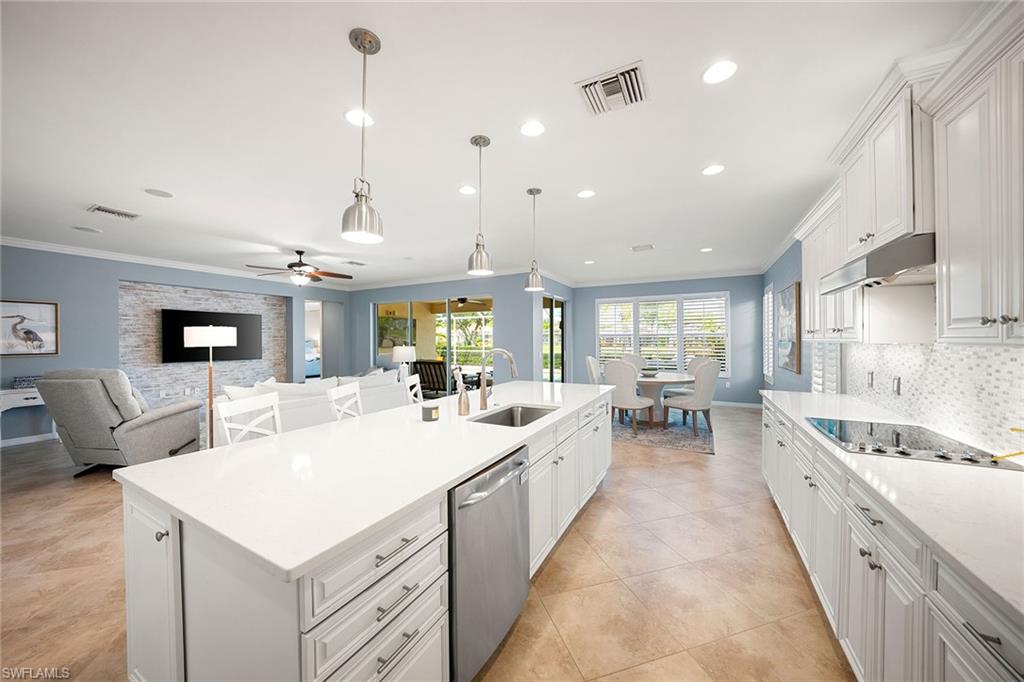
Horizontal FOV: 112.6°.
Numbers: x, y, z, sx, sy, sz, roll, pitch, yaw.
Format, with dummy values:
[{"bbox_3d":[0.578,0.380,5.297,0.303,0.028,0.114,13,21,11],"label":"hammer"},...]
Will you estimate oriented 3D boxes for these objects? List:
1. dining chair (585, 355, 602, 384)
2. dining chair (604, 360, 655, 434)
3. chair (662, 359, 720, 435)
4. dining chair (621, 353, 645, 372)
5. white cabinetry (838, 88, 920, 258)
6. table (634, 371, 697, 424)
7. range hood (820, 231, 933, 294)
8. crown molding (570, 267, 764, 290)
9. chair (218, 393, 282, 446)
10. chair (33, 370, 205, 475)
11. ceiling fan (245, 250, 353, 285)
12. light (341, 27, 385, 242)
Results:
[{"bbox_3d":[1.809,0.830,6.345,0.640,1.050,0.530,-1,0,38],"label":"dining chair"},{"bbox_3d":[1.843,0.825,5.301,0.640,1.060,0.530,-1,0,-42],"label":"dining chair"},{"bbox_3d":[2.776,0.843,5.250,0.520,1.090,0.640,0,0,-30],"label":"chair"},{"bbox_3d":[2.550,0.838,6.840,0.520,1.100,0.640,0,0,7],"label":"dining chair"},{"bbox_3d":[1.940,-0.739,1.585,0.400,0.610,0.737,-1,0,29],"label":"white cabinetry"},{"bbox_3d":[2.450,1.009,6.000,1.400,0.760,1.400,0,0,29],"label":"table"},{"bbox_3d":[1.897,-0.350,1.617,0.510,0.160,0.730,-1,0,29],"label":"range hood"},{"bbox_3d":[3.206,-1.391,7.557,3.880,0.140,0.120,-1,0,29],"label":"crown molding"},{"bbox_3d":[-1.600,0.895,2.370,0.500,1.020,0.470,0,0,6],"label":"chair"},{"bbox_3d":[-4.260,0.864,3.770,0.750,1.100,1.020,0,0,-3],"label":"chair"},{"bbox_3d":[-3.276,-1.140,5.292,1.360,0.550,1.360,0,0,29],"label":"ceiling fan"},{"bbox_3d":[-0.696,-0.956,1.621,0.192,0.935,0.192,0,0,29],"label":"light"}]

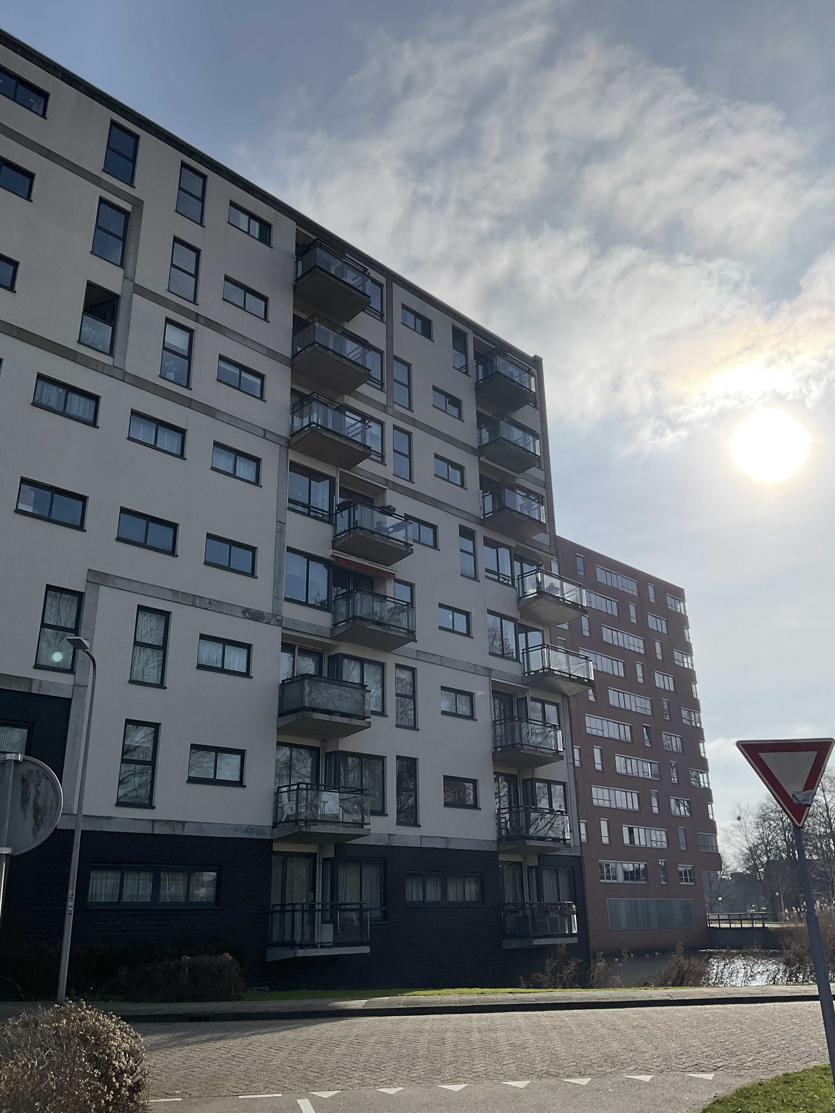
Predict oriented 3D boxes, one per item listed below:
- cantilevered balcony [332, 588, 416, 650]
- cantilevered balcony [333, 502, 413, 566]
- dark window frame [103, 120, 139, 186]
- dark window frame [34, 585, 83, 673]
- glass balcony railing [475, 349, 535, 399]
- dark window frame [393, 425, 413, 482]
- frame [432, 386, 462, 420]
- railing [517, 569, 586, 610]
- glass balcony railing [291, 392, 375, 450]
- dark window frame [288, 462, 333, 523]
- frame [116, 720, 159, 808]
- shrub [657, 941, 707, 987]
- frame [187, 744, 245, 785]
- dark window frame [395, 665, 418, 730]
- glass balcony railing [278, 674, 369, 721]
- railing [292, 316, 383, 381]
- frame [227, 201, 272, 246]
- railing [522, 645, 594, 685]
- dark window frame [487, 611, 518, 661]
[{"bbox_3d":[-1.249,1.845,26.742,1.021,1.263,2.242,-21,-29,41],"label":"cantilevered balcony"},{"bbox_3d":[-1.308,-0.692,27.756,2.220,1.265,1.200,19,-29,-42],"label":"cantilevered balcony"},{"bbox_3d":[-8.546,-11.612,26.971,0.140,1.916,0.958,-20,-28,41],"label":"dark window frame"},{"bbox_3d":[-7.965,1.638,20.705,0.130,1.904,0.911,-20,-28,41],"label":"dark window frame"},{"bbox_3d":[3.306,-6.700,35.121,2.150,1.050,1.140,19,-29,-42],"label":"glass balcony railing"},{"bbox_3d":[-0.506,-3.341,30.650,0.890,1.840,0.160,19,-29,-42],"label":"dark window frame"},{"bbox_3d":[1.058,-5.331,32.621,1.532,0.825,0.130,19,-29,-41],"label":"frame"},{"bbox_3d":[4.870,1.364,33.842,1.088,0.938,2.638,-20,-28,41],"label":"railing"},{"bbox_3d":[-2.520,-3.785,27.474,1.050,1.030,2.230,-20,-28,41],"label":"glass balcony railing"},{"bbox_3d":[-3.104,-1.808,26.989,0.120,1.510,1.680,-20,-28,41],"label":"dark window frame"},{"bbox_3d":[-6.281,4.664,20.955,0.120,1.888,0.886,-20,-28,41],"label":"frame"},{"bbox_3d":[5.035,7.775,17.700,0.820,0.920,0.800,-1,-21,0],"label":"shrub"},{"bbox_3d":[-4.831,5.036,22.377,0.120,0.878,1.573,-20,-28,41],"label":"frame"},{"bbox_3d":[-0.378,4.159,27.555,0.120,1.841,0.863,-20,-28,41],"label":"dark window frame"},{"bbox_3d":[-2.403,3.788,24.372,2.173,0.887,1.077,19,-29,-41],"label":"glass balcony railing"},{"bbox_3d":[-2.577,-6.197,28.205,2.143,0.987,1.077,19,-29,-41],"label":"railing"},{"bbox_3d":[-5.013,-9.956,28.003,1.562,0.835,0.130,19,-29,-41],"label":"frame"},{"bbox_3d":[4.875,3.783,32.143,2.672,0.917,1.077,19,-29,-41],"label":"railing"},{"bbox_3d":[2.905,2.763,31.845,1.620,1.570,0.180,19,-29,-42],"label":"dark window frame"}]

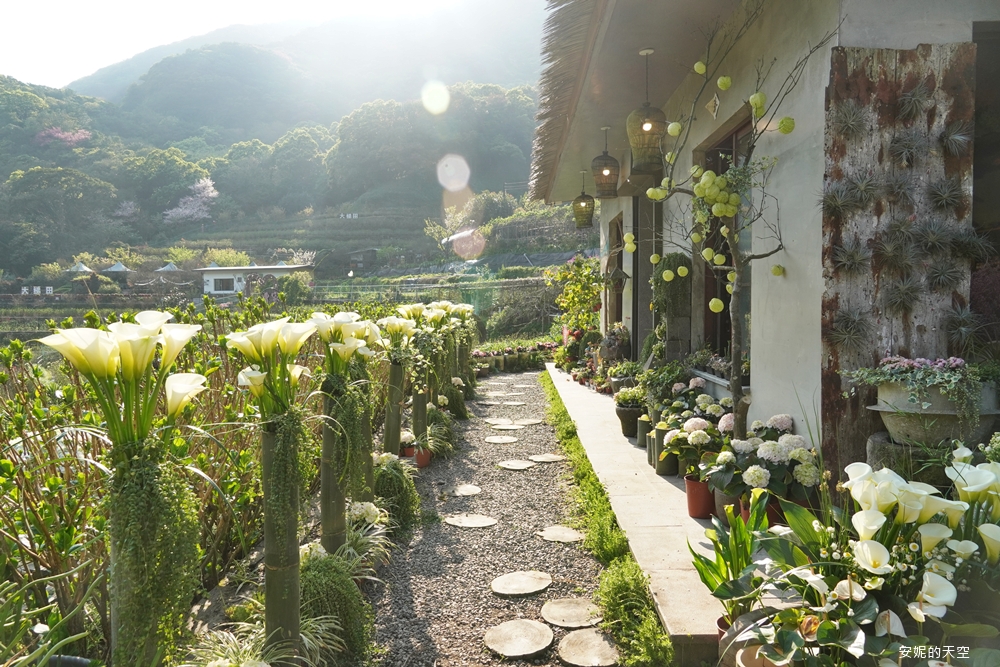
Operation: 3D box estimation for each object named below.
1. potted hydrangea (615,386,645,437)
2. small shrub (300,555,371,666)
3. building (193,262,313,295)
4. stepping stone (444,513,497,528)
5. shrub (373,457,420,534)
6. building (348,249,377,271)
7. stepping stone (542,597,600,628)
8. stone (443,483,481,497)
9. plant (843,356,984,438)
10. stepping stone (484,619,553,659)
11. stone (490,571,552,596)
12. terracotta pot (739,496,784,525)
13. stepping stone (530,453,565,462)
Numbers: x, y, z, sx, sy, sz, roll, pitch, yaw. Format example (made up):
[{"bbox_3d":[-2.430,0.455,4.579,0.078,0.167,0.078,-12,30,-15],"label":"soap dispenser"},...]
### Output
[{"bbox_3d":[1.174,0.693,6.750,0.285,0.420,0.280,0,3,1],"label":"potted hydrangea"},{"bbox_3d":[-0.656,1.024,2.947,0.330,0.350,0.330,0,3,2],"label":"small shrub"},{"bbox_3d":[-25.633,-5.615,78.000,10.800,3.200,7.000,0,3,-3],"label":"building"},{"bbox_3d":[-0.178,1.131,4.526,0.310,0.035,0.300,0,3,1],"label":"stepping stone"},{"bbox_3d":[-0.610,0.949,4.420,0.270,0.410,0.280,0,3,1],"label":"shrub"},{"bbox_3d":[-15.468,-8.386,85.000,3.600,2.500,3.000,1,3,23],"label":"building"},{"bbox_3d":[0.307,1.189,3.151,0.270,0.040,0.265,0,3,2],"label":"stepping stone"},{"bbox_3d":[-0.268,1.097,5.226,0.275,0.035,0.270,0,3,1],"label":"stone"},{"bbox_3d":[2.095,0.319,3.800,0.620,0.380,0.460,0,3,1],"label":"plant"},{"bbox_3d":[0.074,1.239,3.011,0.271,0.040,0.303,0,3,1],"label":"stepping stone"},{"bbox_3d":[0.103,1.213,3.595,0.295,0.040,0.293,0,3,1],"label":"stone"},{"bbox_3d":[1.360,0.962,3.900,0.210,0.200,0.210,0,3,1],"label":"terracotta pot"},{"bbox_3d":[0.389,1.046,6.215,0.305,0.040,0.310,0,3,2],"label":"stepping stone"}]

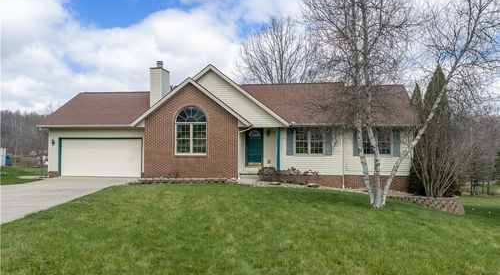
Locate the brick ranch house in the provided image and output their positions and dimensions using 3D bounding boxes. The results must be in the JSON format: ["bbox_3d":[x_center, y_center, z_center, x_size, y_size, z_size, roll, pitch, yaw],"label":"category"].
[{"bbox_3d":[-1.161,-0.890,24.165,20.330,7.230,10.290,0,-1,8],"label":"brick ranch house"}]

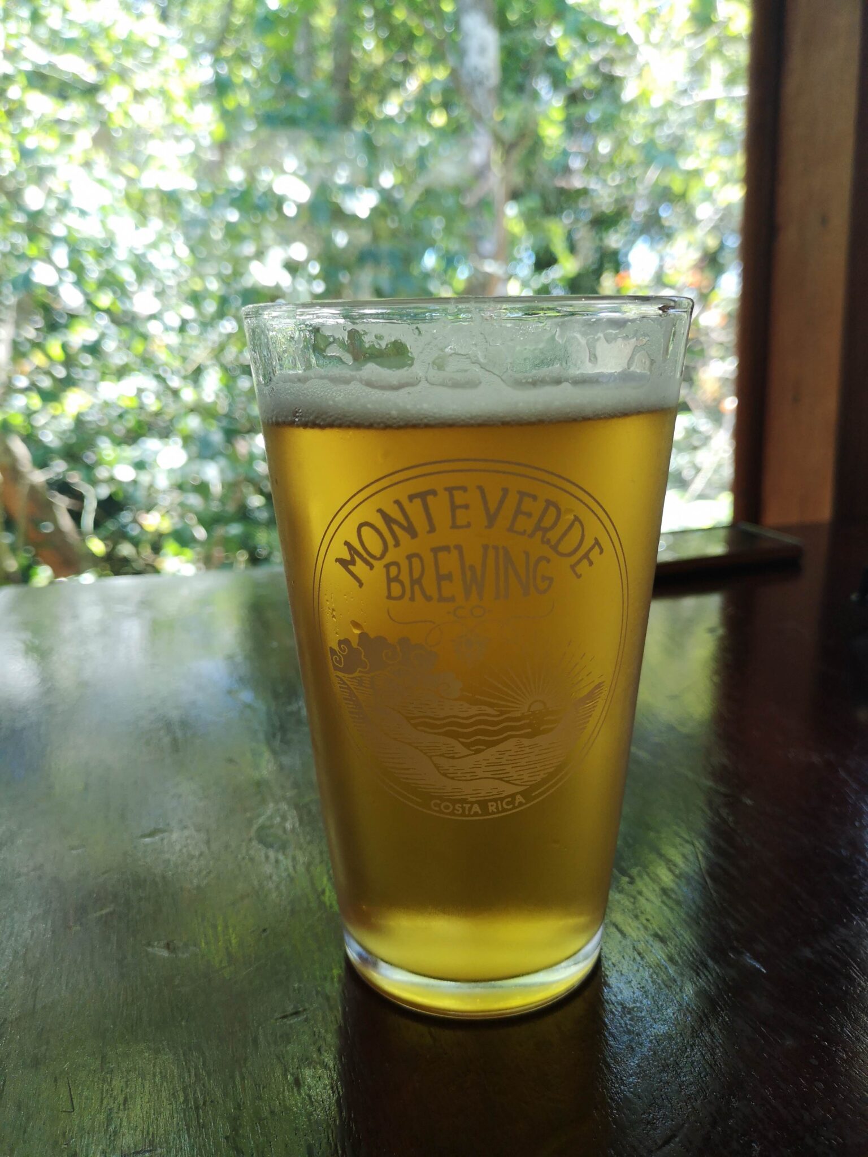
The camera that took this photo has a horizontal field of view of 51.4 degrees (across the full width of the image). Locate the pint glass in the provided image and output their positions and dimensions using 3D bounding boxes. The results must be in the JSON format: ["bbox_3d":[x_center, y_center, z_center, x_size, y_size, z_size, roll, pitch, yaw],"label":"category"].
[{"bbox_3d":[0.008,0.016,0.206,0.090,0.149,0.090,-1,15,2],"label":"pint glass"}]

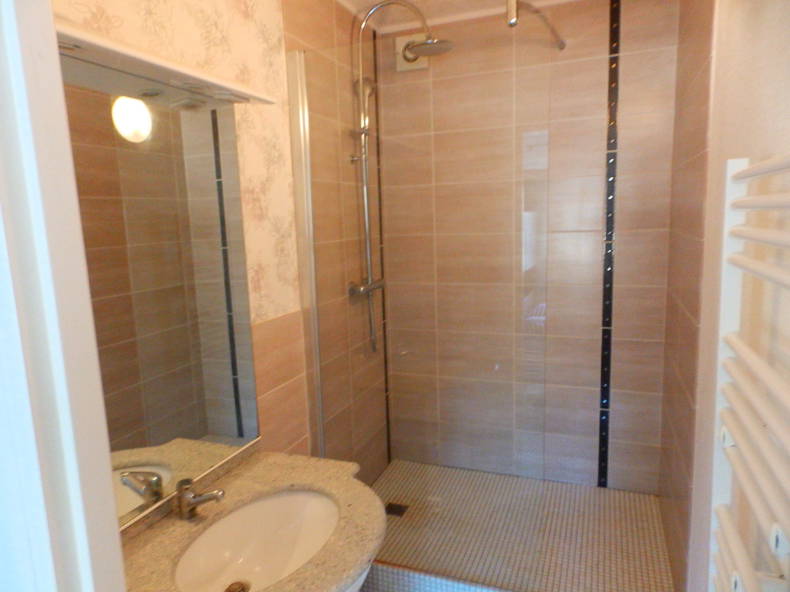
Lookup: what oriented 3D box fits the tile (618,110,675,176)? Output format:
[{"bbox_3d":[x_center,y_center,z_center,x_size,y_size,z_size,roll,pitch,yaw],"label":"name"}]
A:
[{"bbox_3d":[1.083,-0.663,2.176,0.221,0.250,0.015,1,9,20],"label":"tile"}]

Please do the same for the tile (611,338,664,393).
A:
[{"bbox_3d":[1.125,0.328,2.337,0.218,0.250,0.010,1,9,20],"label":"tile"}]

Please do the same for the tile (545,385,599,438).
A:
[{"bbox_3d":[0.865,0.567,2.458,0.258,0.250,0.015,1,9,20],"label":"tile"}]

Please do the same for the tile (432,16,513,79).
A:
[{"bbox_3d":[0.367,-1.181,2.384,0.398,0.250,0.010,1,9,20],"label":"tile"}]

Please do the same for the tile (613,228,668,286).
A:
[{"bbox_3d":[1.109,-0.170,2.268,0.220,0.251,0.010,1,9,20],"label":"tile"}]

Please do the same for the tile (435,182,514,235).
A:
[{"bbox_3d":[0.393,-0.434,2.492,0.398,0.250,0.010,1,9,20],"label":"tile"}]

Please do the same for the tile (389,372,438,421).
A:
[{"bbox_3d":[0.104,0.557,2.756,0.287,0.250,0.010,1,9,20],"label":"tile"}]

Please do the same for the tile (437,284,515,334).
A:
[{"bbox_3d":[0.410,0.066,2.568,0.396,0.251,0.010,1,9,20],"label":"tile"}]

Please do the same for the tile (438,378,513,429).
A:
[{"bbox_3d":[0.424,0.559,2.618,0.395,0.250,0.015,1,9,20],"label":"tile"}]

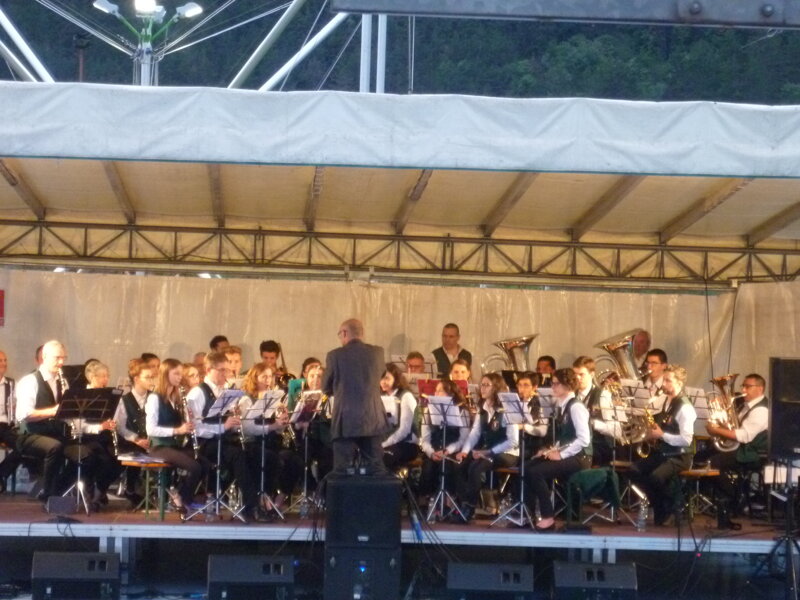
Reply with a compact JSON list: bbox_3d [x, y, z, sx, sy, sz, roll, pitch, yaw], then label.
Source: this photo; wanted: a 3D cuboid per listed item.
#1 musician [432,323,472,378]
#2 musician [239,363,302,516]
[{"bbox_3d":[0.513,1.029,25.500,0.480,1.640,0.330,1,0,9],"label":"musician"},{"bbox_3d":[-1.113,1.187,22.500,0.450,1.280,0.600,1,0,-41],"label":"musician"}]

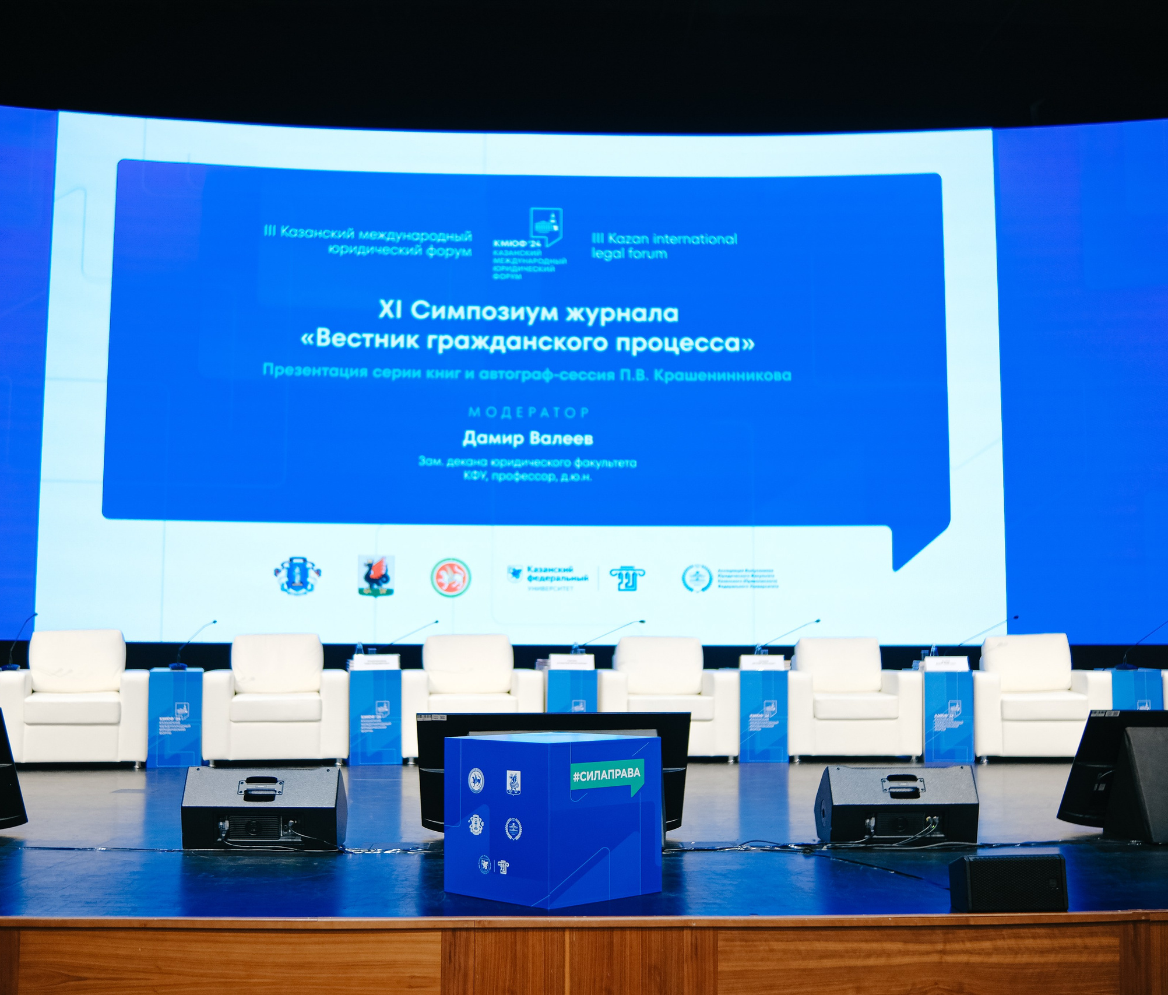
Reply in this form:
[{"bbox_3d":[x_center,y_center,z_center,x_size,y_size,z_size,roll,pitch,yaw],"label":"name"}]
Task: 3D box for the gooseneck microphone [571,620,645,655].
[{"bbox_3d":[0.137,1.017,9.999,0.571,0.356,0.130,1,-6,-6],"label":"gooseneck microphone"}]

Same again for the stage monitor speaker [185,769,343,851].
[{"bbox_3d":[-1.263,1.222,5.775,0.590,0.310,0.380,0,-6,-2],"label":"stage monitor speaker"}]

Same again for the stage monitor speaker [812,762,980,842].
[{"bbox_3d":[1.297,1.257,6.024,0.590,0.310,0.380,0,-6,1],"label":"stage monitor speaker"}]

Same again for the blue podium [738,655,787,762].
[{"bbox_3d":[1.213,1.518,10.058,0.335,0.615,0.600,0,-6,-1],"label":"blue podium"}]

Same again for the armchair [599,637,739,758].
[{"bbox_3d":[0.556,1.409,10.247,0.920,0.855,0.860,0,-6,-2],"label":"armchair"}]

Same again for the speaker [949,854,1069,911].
[{"bbox_3d":[1.290,1.165,4.413,0.295,0.165,0.175,1,-15,-5],"label":"speaker"}]

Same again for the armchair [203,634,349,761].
[{"bbox_3d":[-2.077,1.353,9.812,0.920,0.870,0.820,2,-6,-13],"label":"armchair"}]

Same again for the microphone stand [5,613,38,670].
[{"bbox_3d":[-3.653,0.933,9.412,0.220,0.385,0.130,2,-6,-20],"label":"microphone stand"}]

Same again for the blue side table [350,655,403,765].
[{"bbox_3d":[-1.393,1.453,9.681,0.335,0.630,0.380,1,-6,-10],"label":"blue side table"}]

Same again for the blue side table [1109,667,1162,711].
[{"bbox_3d":[3.743,1.490,9.954,0.335,0.620,0.380,-1,-6,9],"label":"blue side table"}]

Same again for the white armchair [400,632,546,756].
[{"bbox_3d":[-0.793,1.381,10.031,0.920,0.855,0.860,1,-6,-8],"label":"white armchair"}]

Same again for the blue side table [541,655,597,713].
[{"bbox_3d":[-0.090,1.489,9.936,0.335,0.630,0.380,1,-6,-5],"label":"blue side table"}]

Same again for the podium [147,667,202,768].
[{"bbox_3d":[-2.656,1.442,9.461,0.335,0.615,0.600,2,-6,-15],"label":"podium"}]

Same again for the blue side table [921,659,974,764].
[{"bbox_3d":[2.500,1.498,10.057,0.335,0.630,0.380,0,-6,5],"label":"blue side table"}]

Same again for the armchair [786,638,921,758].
[{"bbox_3d":[1.820,1.403,10.161,0.920,0.870,0.820,0,-6,1],"label":"armchair"}]

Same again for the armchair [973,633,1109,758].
[{"bbox_3d":[3.136,1.405,10.141,0.920,0.870,0.820,0,-6,6],"label":"armchair"}]

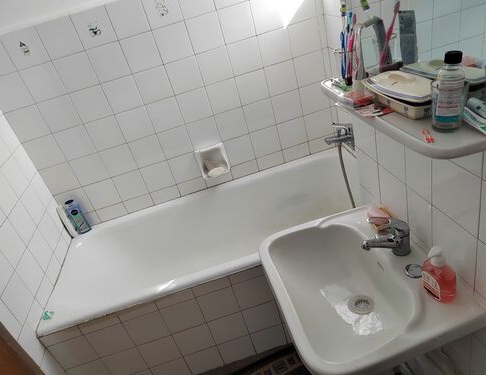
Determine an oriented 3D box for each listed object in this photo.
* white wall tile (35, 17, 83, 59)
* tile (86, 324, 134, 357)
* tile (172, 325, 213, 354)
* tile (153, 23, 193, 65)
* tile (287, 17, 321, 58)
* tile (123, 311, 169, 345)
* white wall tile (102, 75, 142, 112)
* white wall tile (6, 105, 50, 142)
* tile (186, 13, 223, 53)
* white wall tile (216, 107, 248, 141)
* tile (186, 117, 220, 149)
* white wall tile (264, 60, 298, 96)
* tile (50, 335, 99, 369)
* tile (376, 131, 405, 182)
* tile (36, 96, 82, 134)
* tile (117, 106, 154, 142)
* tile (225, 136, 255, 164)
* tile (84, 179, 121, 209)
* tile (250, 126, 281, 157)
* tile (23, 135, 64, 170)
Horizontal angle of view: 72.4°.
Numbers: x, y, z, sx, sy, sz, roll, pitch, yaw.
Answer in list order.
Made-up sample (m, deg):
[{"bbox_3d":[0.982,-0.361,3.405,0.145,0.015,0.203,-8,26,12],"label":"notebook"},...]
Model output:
[{"bbox_3d":[-0.777,-0.642,1.411,0.150,0.145,0.010,-18,28,-3],"label":"white wall tile"},{"bbox_3d":[-0.536,0.619,1.348,0.150,0.149,0.010,-18,27,-2],"label":"tile"},{"bbox_3d":[-0.205,0.647,1.414,0.150,0.150,0.010,-18,28,-3],"label":"tile"},{"bbox_3d":[-0.315,-0.659,1.517,0.151,0.148,0.010,-18,27,-2],"label":"tile"},{"bbox_3d":[0.300,-0.718,1.606,0.151,0.148,0.010,-18,27,-2],"label":"tile"},{"bbox_3d":[-0.388,0.566,1.341,0.149,0.147,0.010,-18,27,-2],"label":"tile"},{"bbox_3d":[-0.559,-0.431,1.550,0.150,0.148,0.009,-18,27,-2],"label":"white wall tile"},{"bbox_3d":[-1.000,-0.298,1.552,0.150,0.150,0.010,-18,28,-2],"label":"white wall tile"},{"bbox_3d":[-0.172,-0.703,1.513,0.149,0.147,0.010,-18,27,-2],"label":"tile"},{"bbox_3d":[-0.059,-0.323,1.724,0.150,0.150,0.010,-18,28,-3],"label":"white wall tile"},{"bbox_3d":[-0.202,-0.281,1.728,0.150,0.150,0.010,-18,28,-2],"label":"tile"},{"bbox_3d":[0.193,-0.549,1.676,0.150,0.150,0.010,-18,28,-2],"label":"white wall tile"},{"bbox_3d":[-0.674,0.660,1.328,0.149,0.147,0.010,-18,27,-2],"label":"tile"},{"bbox_3d":[0.442,-0.102,0.997,0.009,0.148,0.150,-17,27,-1],"label":"tile"},{"bbox_3d":[-0.844,-0.339,1.541,0.150,0.148,0.009,-18,27,-2],"label":"tile"},{"bbox_3d":[-0.530,-0.314,1.640,0.150,0.149,0.010,-18,27,-2],"label":"tile"},{"bbox_3d":[-0.020,-0.200,1.780,0.149,0.147,0.010,-18,27,-2],"label":"tile"},{"bbox_3d":[-0.742,0.034,1.764,0.150,0.149,0.010,-18,27,-2],"label":"tile"},{"bbox_3d":[0.125,-0.248,1.813,0.150,0.150,0.010,-18,28,-2],"label":"tile"},{"bbox_3d":[-0.962,-0.172,1.624,0.150,0.150,0.010,-18,28,-2],"label":"tile"}]

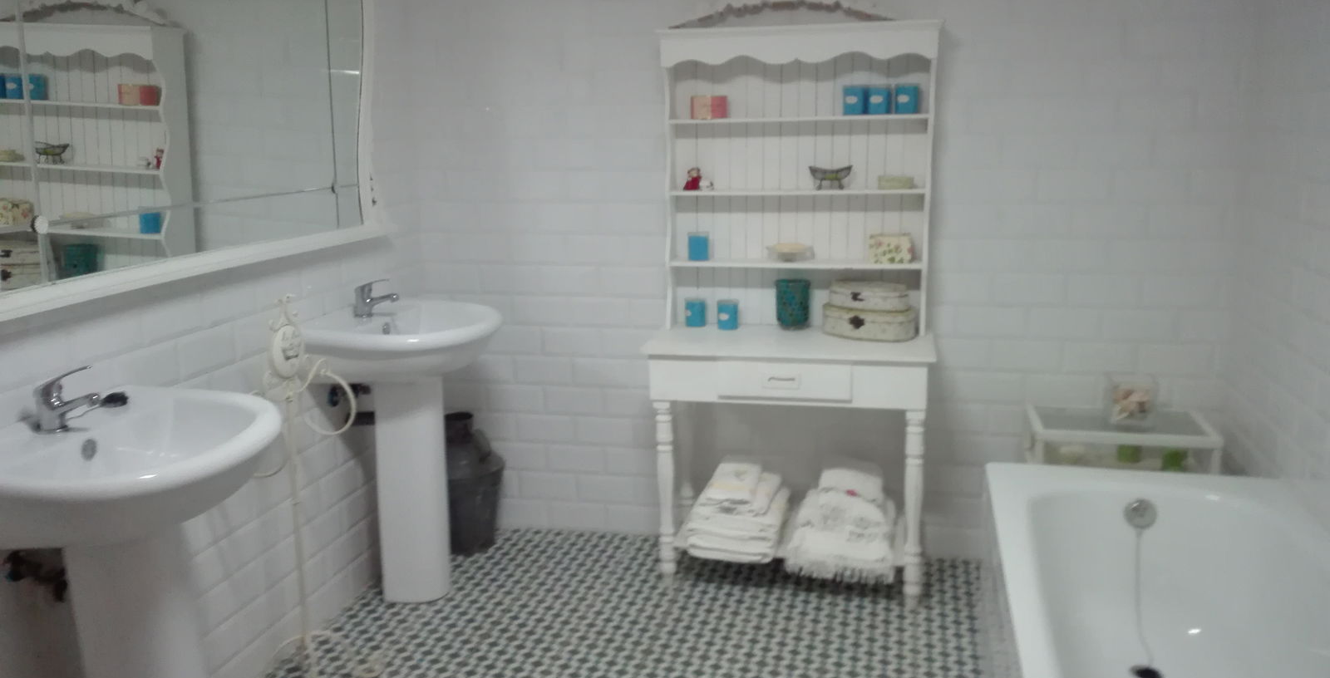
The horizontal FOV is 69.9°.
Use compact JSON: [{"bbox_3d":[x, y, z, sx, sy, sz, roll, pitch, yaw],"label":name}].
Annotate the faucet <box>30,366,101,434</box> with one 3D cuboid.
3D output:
[{"bbox_3d":[-1.048,0.104,1.663,0.142,0.118,0.052,2,12,14],"label":"faucet"}]

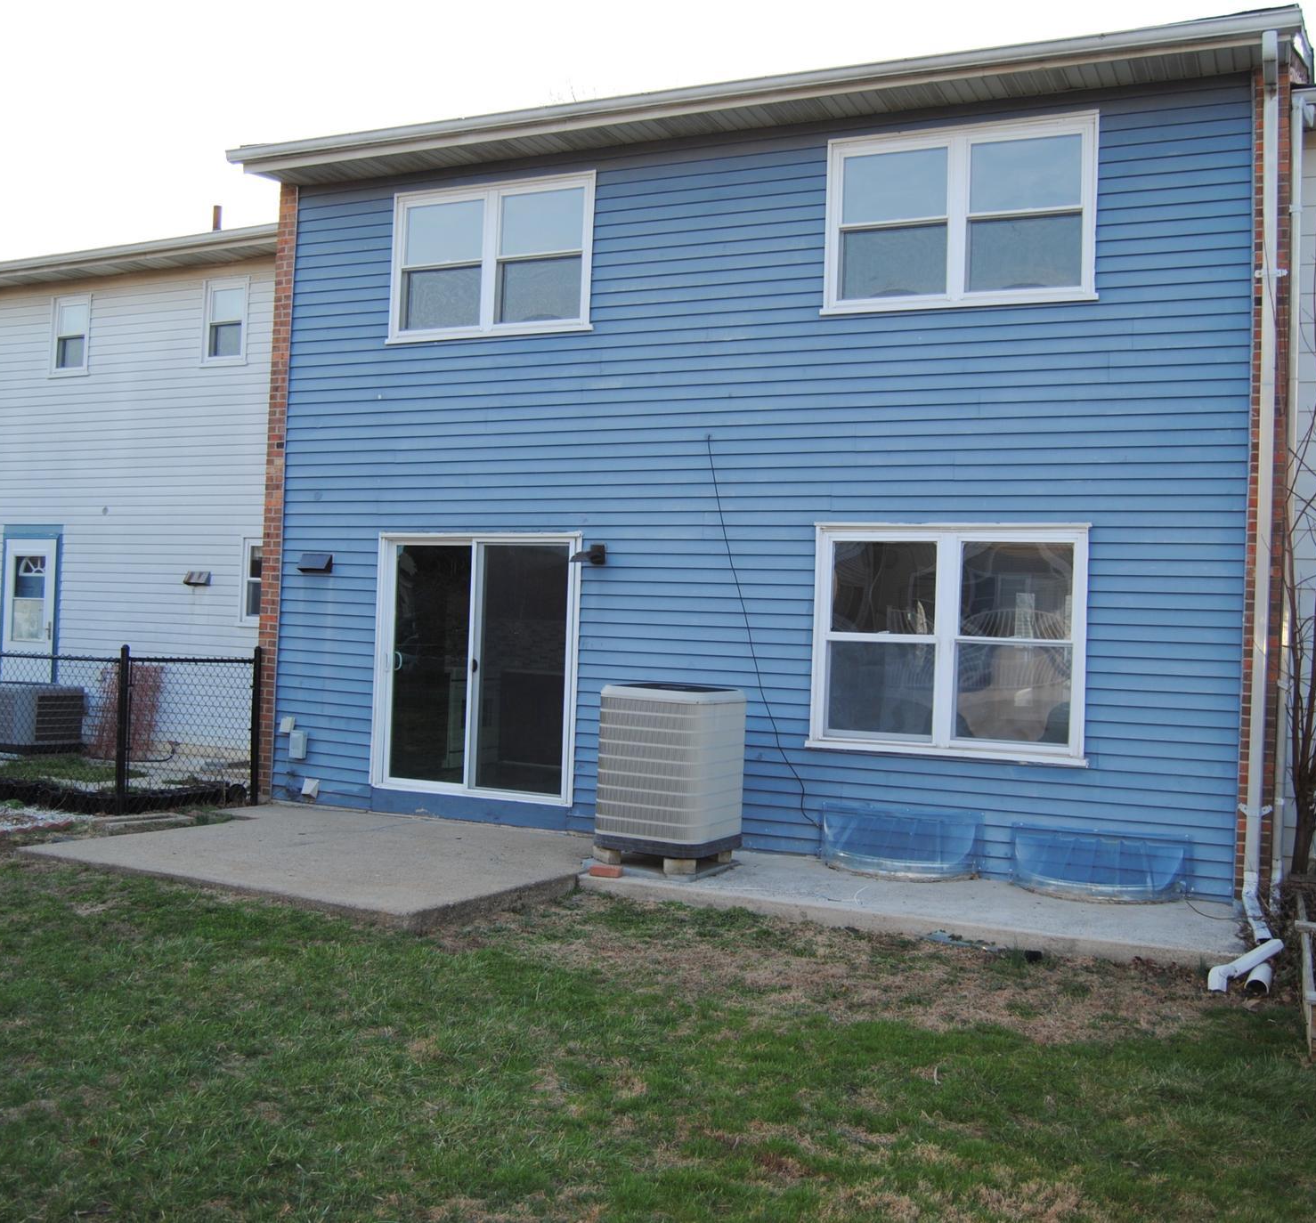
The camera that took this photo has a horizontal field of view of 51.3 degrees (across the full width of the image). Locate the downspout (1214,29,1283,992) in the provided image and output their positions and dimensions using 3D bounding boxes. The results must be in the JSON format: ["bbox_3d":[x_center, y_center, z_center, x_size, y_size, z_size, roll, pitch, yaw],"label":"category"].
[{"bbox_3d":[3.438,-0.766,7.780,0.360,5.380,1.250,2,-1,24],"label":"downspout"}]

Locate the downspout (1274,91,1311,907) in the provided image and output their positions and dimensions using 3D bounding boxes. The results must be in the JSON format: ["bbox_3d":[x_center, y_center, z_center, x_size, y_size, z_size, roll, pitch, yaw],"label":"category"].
[{"bbox_3d":[4.195,-0.755,9.053,0.130,5.400,0.140,2,-1,24],"label":"downspout"}]

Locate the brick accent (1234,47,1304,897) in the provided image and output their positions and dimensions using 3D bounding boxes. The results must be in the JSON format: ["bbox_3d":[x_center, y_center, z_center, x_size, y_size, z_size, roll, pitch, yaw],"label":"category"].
[{"bbox_3d":[3.756,-0.790,8.449,0.210,5.150,0.220,2,-1,24],"label":"brick accent"}]

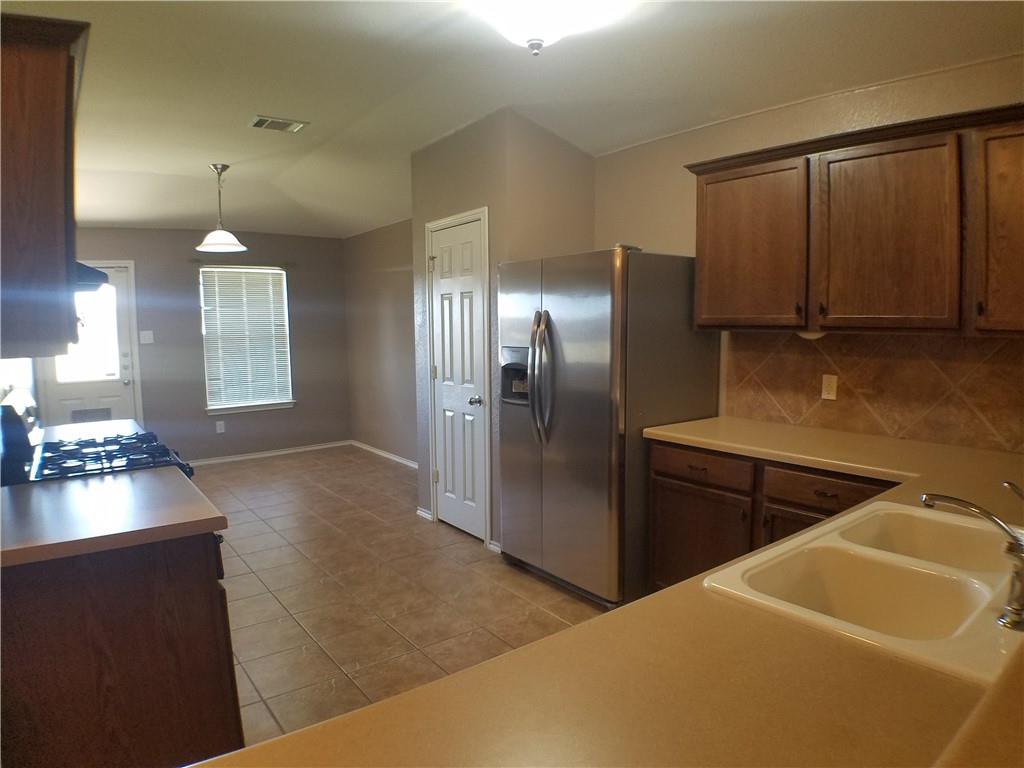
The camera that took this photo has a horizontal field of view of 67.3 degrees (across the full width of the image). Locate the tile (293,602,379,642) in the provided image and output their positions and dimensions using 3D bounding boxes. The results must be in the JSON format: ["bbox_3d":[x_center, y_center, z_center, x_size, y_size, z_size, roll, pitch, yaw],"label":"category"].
[{"bbox_3d":[-0.811,1.111,3.619,0.335,0.010,0.335,-5,8,-33],"label":"tile"}]

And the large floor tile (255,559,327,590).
[{"bbox_3d":[-1.238,1.075,4.314,0.338,0.012,0.365,-5,6,-34],"label":"large floor tile"}]

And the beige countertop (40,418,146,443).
[{"bbox_3d":[-2.109,0.256,3.812,0.540,0.042,0.740,-4,6,-33],"label":"beige countertop"}]

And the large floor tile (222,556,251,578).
[{"bbox_3d":[-1.658,1.046,4.282,0.335,0.010,0.335,-5,8,-33],"label":"large floor tile"}]

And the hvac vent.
[{"bbox_3d":[-1.403,-1.545,4.598,0.320,0.030,0.270,-5,8,-33],"label":"hvac vent"}]

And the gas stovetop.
[{"bbox_3d":[-1.554,0.243,2.936,0.510,0.080,0.760,-5,8,-33],"label":"gas stovetop"}]

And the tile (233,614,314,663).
[{"bbox_3d":[-1.094,1.146,3.458,0.338,0.012,0.365,-5,6,-34],"label":"tile"}]

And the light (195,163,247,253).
[{"bbox_3d":[-2.312,-1.406,6.129,0.410,0.680,0.410,-4,6,-33],"label":"light"}]

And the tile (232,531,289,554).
[{"bbox_3d":[-1.627,1.030,4.948,0.338,0.012,0.365,-5,6,-34],"label":"tile"}]

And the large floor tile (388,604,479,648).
[{"bbox_3d":[-0.362,1.120,3.562,0.338,0.012,0.365,-5,6,-34],"label":"large floor tile"}]

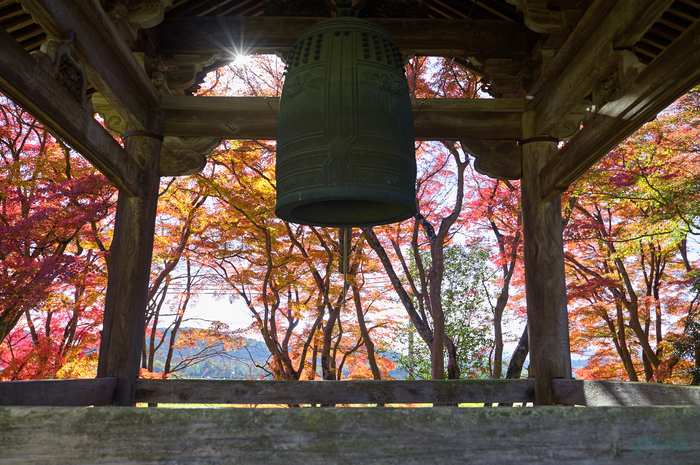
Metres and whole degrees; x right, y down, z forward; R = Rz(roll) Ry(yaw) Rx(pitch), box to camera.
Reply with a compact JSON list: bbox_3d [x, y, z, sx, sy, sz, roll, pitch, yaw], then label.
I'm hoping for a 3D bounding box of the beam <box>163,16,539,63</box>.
[{"bbox_3d":[-0.052,-1.471,5.284,2.883,0.301,0.200,0,-11,-1],"label":"beam"}]

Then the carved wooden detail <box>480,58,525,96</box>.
[{"bbox_3d":[1.268,-1.287,5.649,0.384,0.292,0.140,0,-11,-1],"label":"carved wooden detail"}]

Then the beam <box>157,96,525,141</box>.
[{"bbox_3d":[-0.045,-0.934,5.537,2.981,0.302,0.200,0,-11,-1],"label":"beam"}]

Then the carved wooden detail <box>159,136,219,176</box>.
[{"bbox_3d":[-1.292,-0.607,5.471,0.497,0.289,0.120,0,-11,-1],"label":"carved wooden detail"}]

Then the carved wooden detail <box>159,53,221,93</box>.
[{"bbox_3d":[-1.323,-1.306,5.605,0.509,0.298,0.140,0,-11,-1],"label":"carved wooden detail"}]

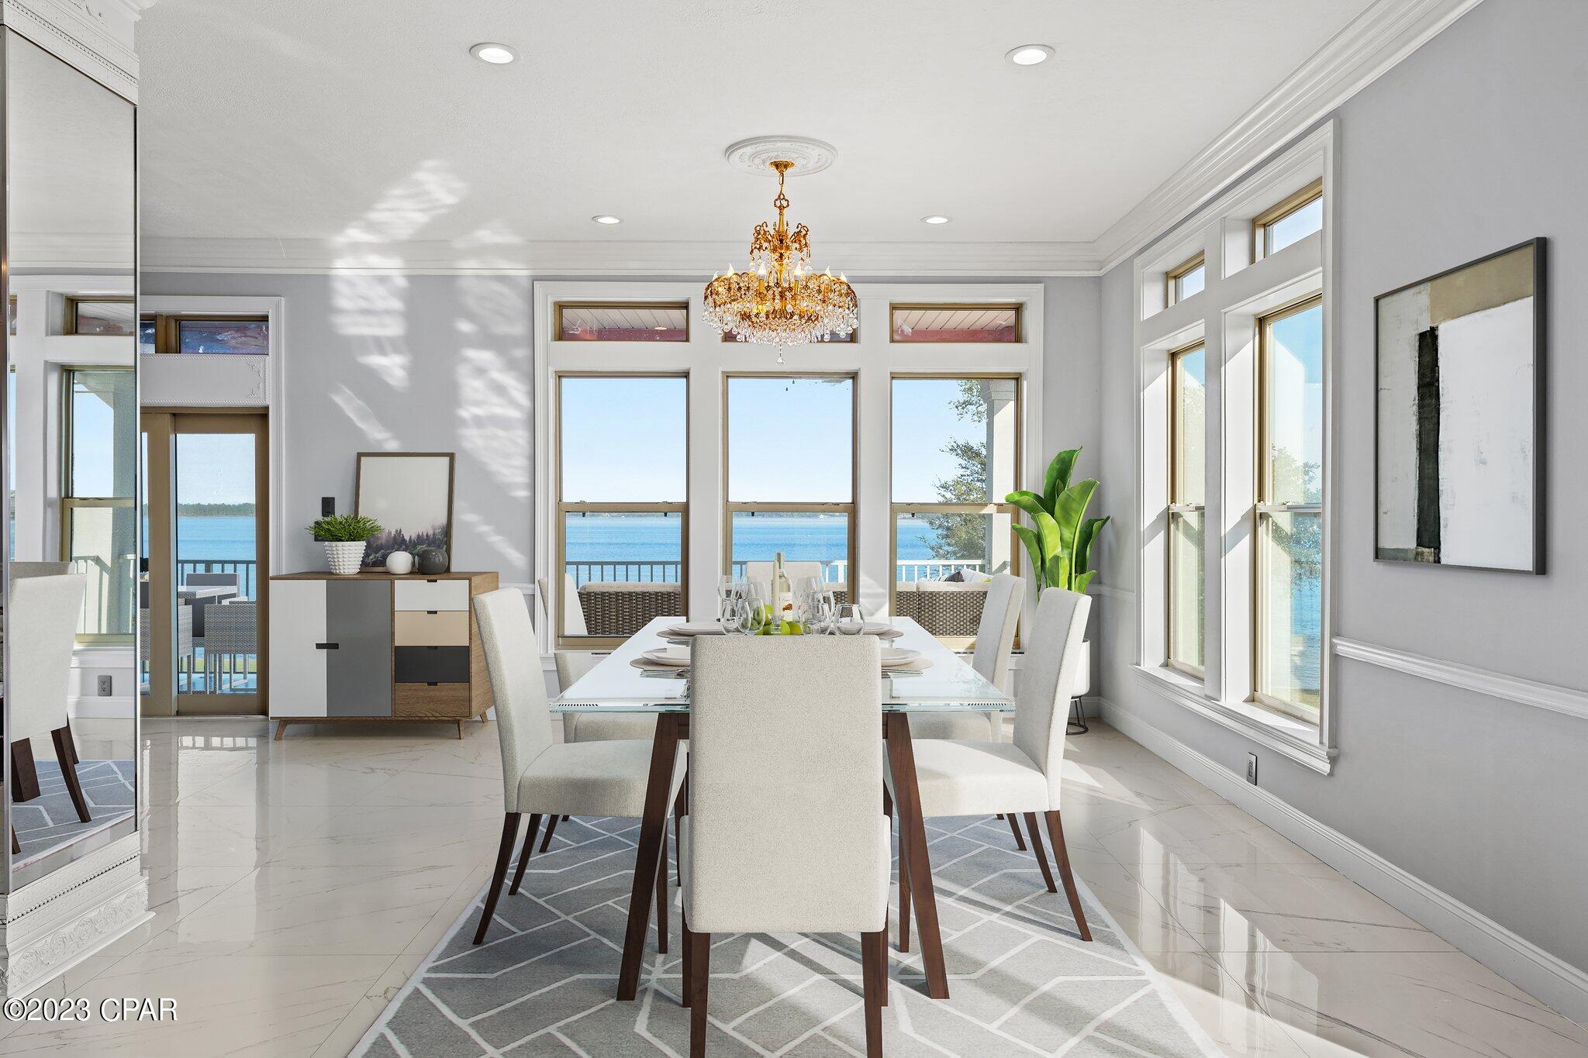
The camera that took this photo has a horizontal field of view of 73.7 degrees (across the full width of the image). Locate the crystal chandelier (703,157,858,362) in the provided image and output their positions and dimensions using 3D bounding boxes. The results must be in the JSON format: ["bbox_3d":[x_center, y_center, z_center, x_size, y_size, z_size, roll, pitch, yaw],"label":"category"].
[{"bbox_3d":[-0.059,-1.193,4.699,0.700,0.910,0.700,0,1,-1],"label":"crystal chandelier"}]

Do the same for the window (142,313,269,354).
[{"bbox_3d":[-3.937,-1.213,6.590,1.300,0.249,0.100,0,1,-1],"label":"window"}]

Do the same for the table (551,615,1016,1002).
[{"bbox_3d":[-0.036,0.788,3.659,1.130,0.755,2.070,0,1,-1],"label":"table"}]

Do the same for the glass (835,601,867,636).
[{"bbox_3d":[0.170,0.336,3.144,0.086,0.223,0.086,0,1,-1],"label":"glass"}]

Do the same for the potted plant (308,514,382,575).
[{"bbox_3d":[-2.638,0.092,6.220,0.430,0.360,0.398,0,1,-1],"label":"potted plant"}]

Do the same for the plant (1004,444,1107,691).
[{"bbox_3d":[1.494,0.334,6.026,0.580,1.580,0.540,0,1,-1],"label":"plant"}]

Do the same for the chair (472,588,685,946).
[{"bbox_3d":[-0.624,0.681,3.215,0.590,0.985,0.510,0,1,-1],"label":"chair"}]

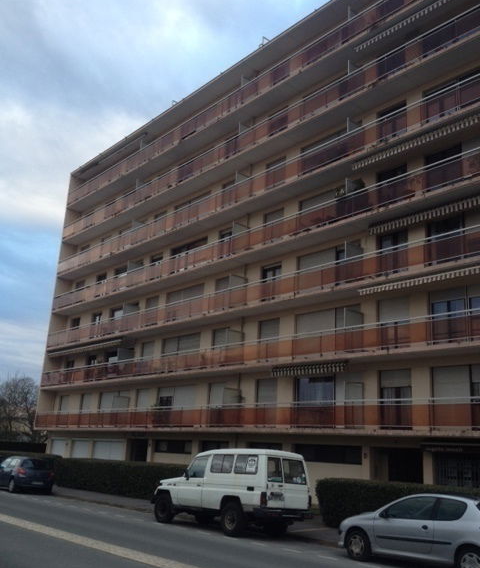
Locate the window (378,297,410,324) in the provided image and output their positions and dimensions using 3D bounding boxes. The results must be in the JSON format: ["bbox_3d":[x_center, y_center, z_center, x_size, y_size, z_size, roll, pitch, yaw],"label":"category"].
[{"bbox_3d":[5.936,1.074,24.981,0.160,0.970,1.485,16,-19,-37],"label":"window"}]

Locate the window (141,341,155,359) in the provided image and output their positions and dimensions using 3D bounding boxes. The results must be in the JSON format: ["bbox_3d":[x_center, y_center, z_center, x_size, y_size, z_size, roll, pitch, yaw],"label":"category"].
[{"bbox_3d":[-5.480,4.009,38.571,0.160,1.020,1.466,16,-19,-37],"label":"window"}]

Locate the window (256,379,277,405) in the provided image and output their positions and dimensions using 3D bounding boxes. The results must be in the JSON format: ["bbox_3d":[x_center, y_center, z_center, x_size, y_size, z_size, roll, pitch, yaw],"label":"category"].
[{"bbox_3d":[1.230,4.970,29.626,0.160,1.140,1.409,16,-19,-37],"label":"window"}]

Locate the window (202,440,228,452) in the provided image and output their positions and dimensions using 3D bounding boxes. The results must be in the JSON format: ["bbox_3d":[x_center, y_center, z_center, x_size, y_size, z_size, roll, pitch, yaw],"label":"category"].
[{"bbox_3d":[-1.250,8.012,31.720,0.160,0.580,2.242,16,-19,-37],"label":"window"}]

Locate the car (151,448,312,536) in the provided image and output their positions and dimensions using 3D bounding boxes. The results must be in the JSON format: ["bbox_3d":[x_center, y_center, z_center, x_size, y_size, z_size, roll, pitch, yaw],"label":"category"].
[{"bbox_3d":[-0.382,5.560,17.601,1.760,2.109,4.980,16,-20,-38],"label":"car"}]

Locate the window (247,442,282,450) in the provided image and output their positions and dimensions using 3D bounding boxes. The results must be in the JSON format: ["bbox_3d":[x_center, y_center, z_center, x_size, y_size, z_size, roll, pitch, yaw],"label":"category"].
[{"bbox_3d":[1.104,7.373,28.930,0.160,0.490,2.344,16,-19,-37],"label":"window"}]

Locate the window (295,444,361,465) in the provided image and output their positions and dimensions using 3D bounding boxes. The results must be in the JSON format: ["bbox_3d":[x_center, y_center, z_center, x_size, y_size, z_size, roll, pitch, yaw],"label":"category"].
[{"bbox_3d":[3.453,6.858,26.102,0.160,0.660,3.801,16,-19,-37],"label":"window"}]

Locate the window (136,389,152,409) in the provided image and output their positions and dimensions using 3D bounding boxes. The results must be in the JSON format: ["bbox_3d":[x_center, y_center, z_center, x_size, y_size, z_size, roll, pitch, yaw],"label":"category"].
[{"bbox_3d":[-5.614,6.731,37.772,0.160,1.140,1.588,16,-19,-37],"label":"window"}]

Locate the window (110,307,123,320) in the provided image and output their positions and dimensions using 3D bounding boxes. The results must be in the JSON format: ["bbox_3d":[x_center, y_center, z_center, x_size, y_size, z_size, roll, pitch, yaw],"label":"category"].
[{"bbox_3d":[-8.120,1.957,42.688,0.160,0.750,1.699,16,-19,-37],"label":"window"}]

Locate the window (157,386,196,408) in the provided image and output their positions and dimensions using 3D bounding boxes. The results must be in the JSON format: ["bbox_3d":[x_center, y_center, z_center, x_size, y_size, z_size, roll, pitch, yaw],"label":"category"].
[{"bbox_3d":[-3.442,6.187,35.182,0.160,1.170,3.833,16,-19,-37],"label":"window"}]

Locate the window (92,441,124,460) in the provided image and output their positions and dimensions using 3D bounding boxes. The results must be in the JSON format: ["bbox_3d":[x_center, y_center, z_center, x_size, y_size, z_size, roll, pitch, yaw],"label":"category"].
[{"bbox_3d":[-8.022,10.177,39.630,0.160,1.230,3.923,16,-19,-37],"label":"window"}]

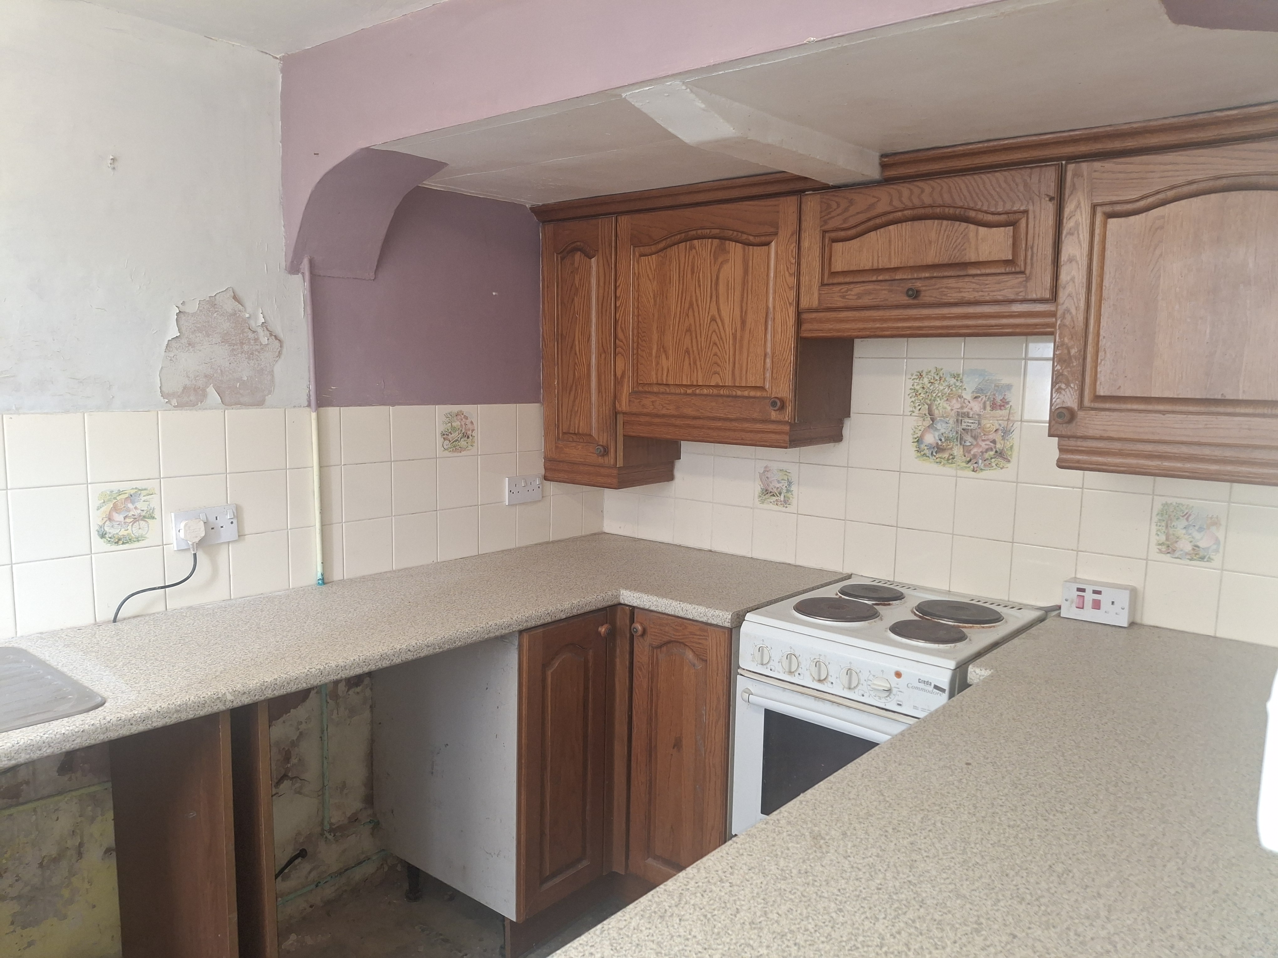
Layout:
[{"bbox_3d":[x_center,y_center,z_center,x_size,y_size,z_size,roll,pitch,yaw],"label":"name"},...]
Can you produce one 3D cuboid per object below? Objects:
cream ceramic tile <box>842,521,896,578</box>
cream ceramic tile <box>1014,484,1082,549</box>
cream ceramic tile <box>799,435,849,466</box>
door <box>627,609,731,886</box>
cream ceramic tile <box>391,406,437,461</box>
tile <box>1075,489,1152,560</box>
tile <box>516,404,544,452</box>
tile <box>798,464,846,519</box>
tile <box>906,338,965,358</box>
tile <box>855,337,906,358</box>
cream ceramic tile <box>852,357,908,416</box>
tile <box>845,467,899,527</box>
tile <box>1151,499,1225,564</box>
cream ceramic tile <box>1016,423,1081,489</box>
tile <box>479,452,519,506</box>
[{"bbox_3d":[0.645,0.201,2.572,0.150,0.150,0.007,7,9,39],"label":"cream ceramic tile"},{"bbox_3d":[0.980,0.090,2.210,0.150,0.150,0.008,7,9,40],"label":"cream ceramic tile"},{"bbox_3d":[0.523,-0.115,2.579,0.150,0.150,0.008,7,9,40],"label":"cream ceramic tile"},{"bbox_3d":[0.102,0.699,2.310,0.295,0.717,0.021,7,9,39],"label":"door"},{"bbox_3d":[-0.628,-0.129,2.584,0.007,0.150,0.150,7,9,39],"label":"cream ceramic tile"},{"bbox_3d":[1.116,0.106,2.166,0.150,0.150,0.007,7,9,39],"label":"tile"},{"bbox_3d":[-0.329,-0.164,2.905,0.010,0.150,0.150,7,9,40],"label":"tile"},{"bbox_3d":[0.532,0.036,2.651,0.150,0.150,0.007,7,9,39],"label":"tile"},{"bbox_3d":[0.762,-0.385,2.366,0.149,0.149,0.009,7,9,39],"label":"tile"},{"bbox_3d":[0.659,-0.404,2.500,0.150,0.150,0.007,7,9,39],"label":"tile"},{"bbox_3d":[0.650,-0.252,2.491,0.150,0.150,0.010,7,9,39],"label":"cream ceramic tile"},{"bbox_3d":[0.640,0.049,2.518,0.149,0.149,0.009,7,9,39],"label":"tile"},{"bbox_3d":[1.233,0.120,2.069,0.150,0.150,0.007,7,9,39],"label":"tile"},{"bbox_3d":[1.003,-0.059,2.245,0.150,0.150,0.007,7,9,39],"label":"cream ceramic tile"},{"bbox_3d":[-0.429,0.000,2.800,0.008,0.150,0.150,7,9,40],"label":"tile"}]

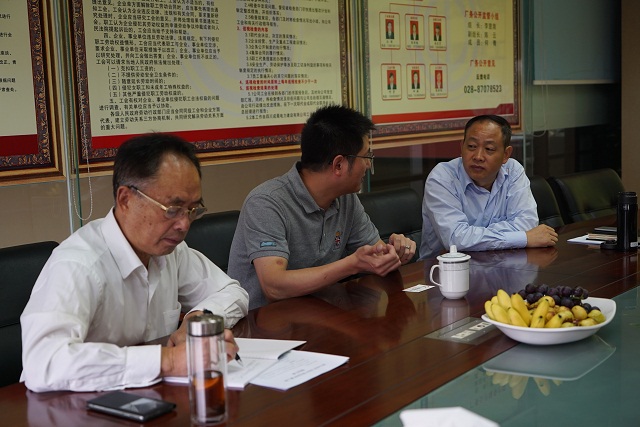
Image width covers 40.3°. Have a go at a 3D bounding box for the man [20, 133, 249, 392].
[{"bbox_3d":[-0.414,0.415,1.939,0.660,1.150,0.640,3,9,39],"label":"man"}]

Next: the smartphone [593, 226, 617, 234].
[{"bbox_3d":[1.111,0.065,3.259,0.145,0.010,0.075,3,9,40],"label":"smartphone"}]

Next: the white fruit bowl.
[{"bbox_3d":[0.491,0.228,1.856,0.250,0.062,0.245,3,8,37],"label":"white fruit bowl"}]

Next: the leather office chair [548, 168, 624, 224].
[{"bbox_3d":[1.369,0.286,3.865,0.580,0.930,0.620,-6,8,-32],"label":"leather office chair"}]

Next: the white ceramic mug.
[{"bbox_3d":[0.332,0.149,2.246,0.110,0.138,0.090,-2,7,0],"label":"white ceramic mug"}]

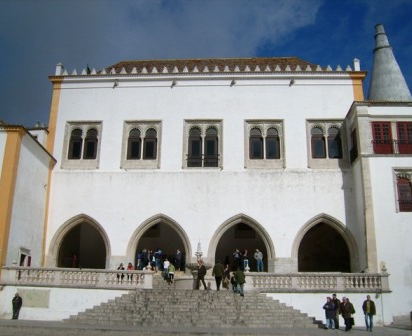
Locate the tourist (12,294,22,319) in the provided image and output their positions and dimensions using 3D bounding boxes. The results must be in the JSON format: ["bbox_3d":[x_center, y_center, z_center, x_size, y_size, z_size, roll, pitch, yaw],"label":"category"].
[{"bbox_3d":[-12.380,9.118,29.800,0.550,1.662,0.380,2,-15,-5],"label":"tourist"}]

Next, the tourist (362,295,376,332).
[{"bbox_3d":[8.373,7.467,23.200,0.600,1.806,0.380,1,-15,2],"label":"tourist"}]

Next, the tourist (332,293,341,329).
[{"bbox_3d":[6.753,7.482,23.627,0.520,1.740,0.380,-7,-17,26],"label":"tourist"}]

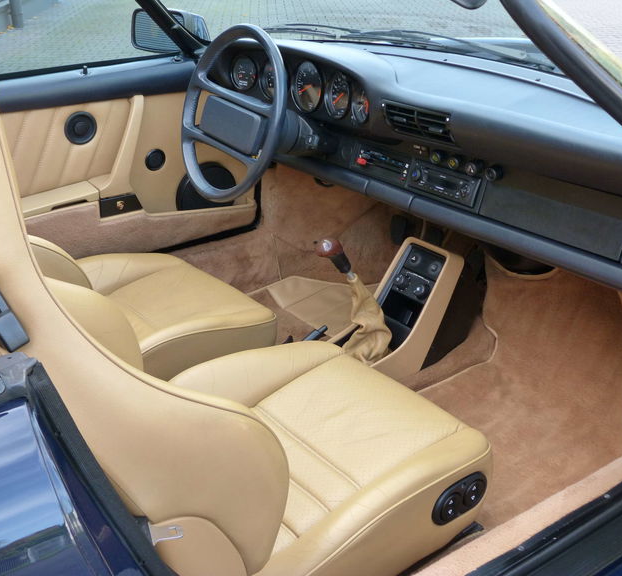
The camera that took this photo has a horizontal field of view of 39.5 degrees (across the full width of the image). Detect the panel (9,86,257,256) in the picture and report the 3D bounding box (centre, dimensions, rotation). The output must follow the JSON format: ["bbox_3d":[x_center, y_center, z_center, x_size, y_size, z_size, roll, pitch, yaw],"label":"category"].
[{"bbox_3d":[-0.535,-0.230,2.061,1.000,0.415,0.110,-16,28,-34],"label":"panel"}]

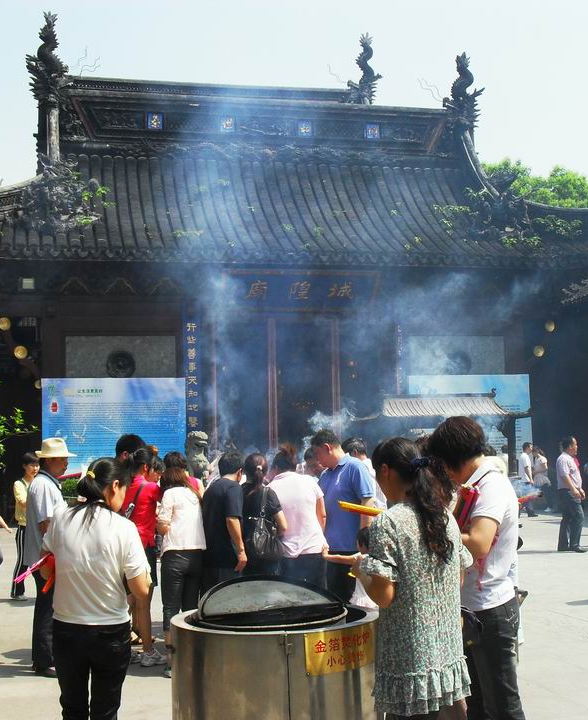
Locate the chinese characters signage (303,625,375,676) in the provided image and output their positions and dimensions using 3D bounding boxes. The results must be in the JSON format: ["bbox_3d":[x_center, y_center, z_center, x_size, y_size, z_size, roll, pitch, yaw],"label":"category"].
[{"bbox_3d":[0.221,1.118,3.777,0.058,0.160,0.420,-6,-7,43],"label":"chinese characters signage"}]

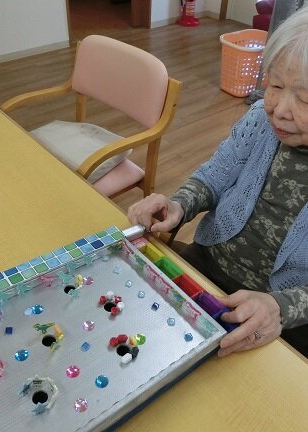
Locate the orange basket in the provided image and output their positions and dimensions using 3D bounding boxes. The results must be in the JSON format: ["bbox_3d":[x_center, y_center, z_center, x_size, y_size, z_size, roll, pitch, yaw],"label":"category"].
[{"bbox_3d":[0.723,-1.170,3.193,0.425,0.380,0.365,-23,46,-27],"label":"orange basket"}]

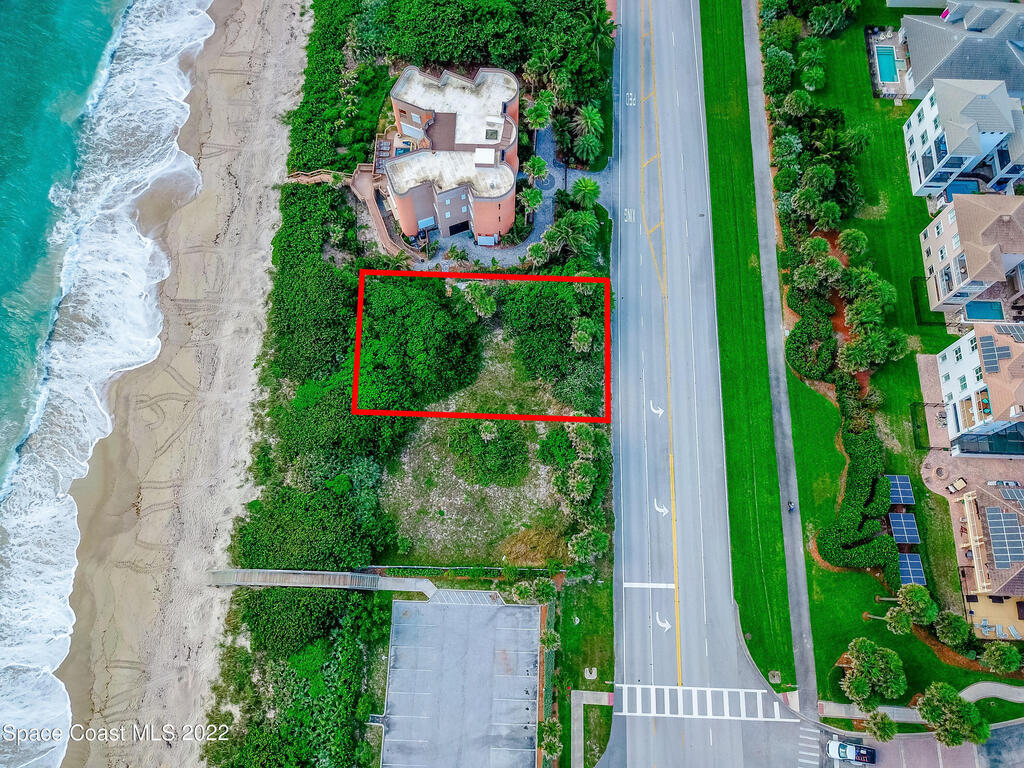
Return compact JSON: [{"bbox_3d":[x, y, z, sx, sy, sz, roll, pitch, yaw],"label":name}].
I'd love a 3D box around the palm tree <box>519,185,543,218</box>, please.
[{"bbox_3d":[2.721,-25.952,116.699,3.700,9.000,3.700,1,72,1],"label":"palm tree"}]

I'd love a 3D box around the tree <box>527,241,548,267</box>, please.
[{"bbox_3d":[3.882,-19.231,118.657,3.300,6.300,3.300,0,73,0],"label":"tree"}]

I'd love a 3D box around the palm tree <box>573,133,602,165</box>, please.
[{"bbox_3d":[12.169,-37.506,124.924,4.700,5.000,4.700,0,73,0],"label":"palm tree"}]

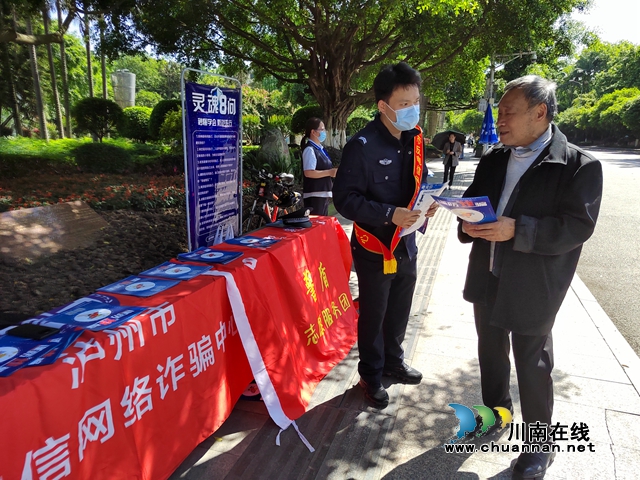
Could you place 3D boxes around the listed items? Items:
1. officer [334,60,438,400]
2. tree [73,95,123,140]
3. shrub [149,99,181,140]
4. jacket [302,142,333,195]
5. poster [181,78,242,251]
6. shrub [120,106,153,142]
[{"bbox_3d":[0.395,0.003,2.239,0.550,1.750,0.440,-12,19,-41],"label":"officer"},{"bbox_3d":[-8.856,-4.838,17.000,2.050,1.800,2.000,-6,16,-24],"label":"tree"},{"bbox_3d":[-6.097,-4.818,17.000,1.600,1.680,1.600,-6,16,-24],"label":"shrub"},{"bbox_3d":[-0.020,-0.698,4.150,0.290,0.530,0.410,5,15,16],"label":"jacket"},{"bbox_3d":[-1.101,-0.684,4.433,0.060,1.860,0.800,8,16,26],"label":"poster"},{"bbox_3d":[-7.768,-4.889,18.000,1.500,1.500,1.500,-6,16,-24],"label":"shrub"}]

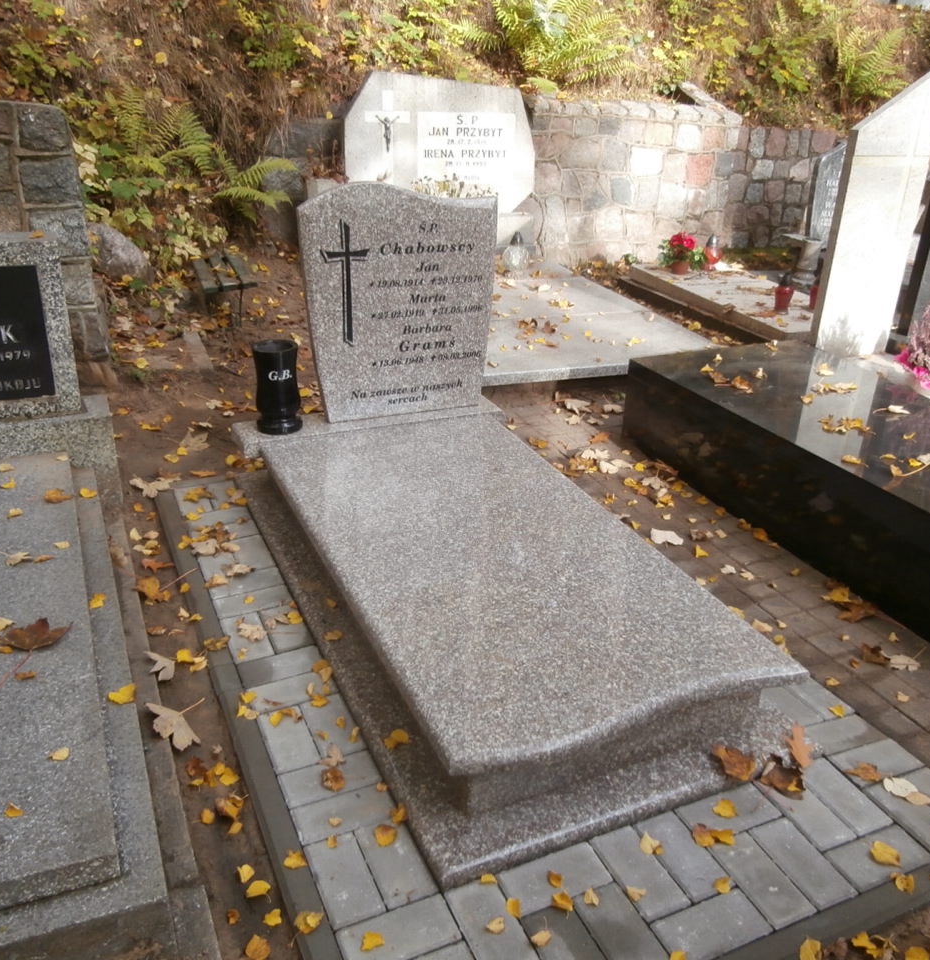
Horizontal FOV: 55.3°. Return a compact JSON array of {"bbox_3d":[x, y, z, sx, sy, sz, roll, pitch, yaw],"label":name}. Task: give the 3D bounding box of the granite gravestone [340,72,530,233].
[{"bbox_3d":[-0.141,-2.043,5.464,1.230,0.850,0.110,-7,27,-18],"label":"granite gravestone"}]

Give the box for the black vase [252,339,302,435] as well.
[{"bbox_3d":[-0.599,-0.299,2.846,0.145,0.270,0.145,-9,28,-23],"label":"black vase"}]

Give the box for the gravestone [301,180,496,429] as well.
[{"bbox_3d":[-0.216,-0.578,2.902,0.660,0.755,0.070,-9,28,-23],"label":"gravestone"}]

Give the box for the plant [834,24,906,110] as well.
[{"bbox_3d":[3.418,-3.486,7.500,0.570,0.680,0.520,15,28,24],"label":"plant"}]

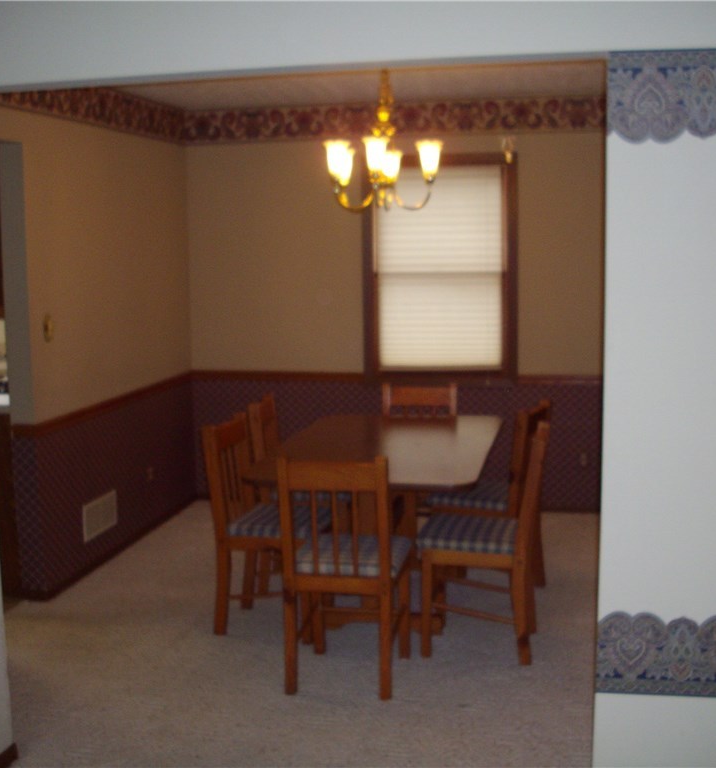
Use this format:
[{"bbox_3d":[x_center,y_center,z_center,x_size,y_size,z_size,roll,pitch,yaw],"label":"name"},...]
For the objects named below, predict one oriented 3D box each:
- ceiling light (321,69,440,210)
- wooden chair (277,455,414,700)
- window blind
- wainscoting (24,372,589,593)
[{"bbox_3d":[0.117,-1.078,4.797,0.535,0.655,0.535,1,8,12],"label":"ceiling light"},{"bbox_3d":[-0.036,0.669,4.138,0.420,0.905,0.505,1,8,12],"label":"wooden chair"},{"bbox_3d":[0.478,-0.682,6.488,0.760,1.200,0.045,1,8,12],"label":"window blind"},{"bbox_3d":[0.029,0.492,5.694,2.860,0.830,2.050,1,8,12],"label":"wainscoting"}]

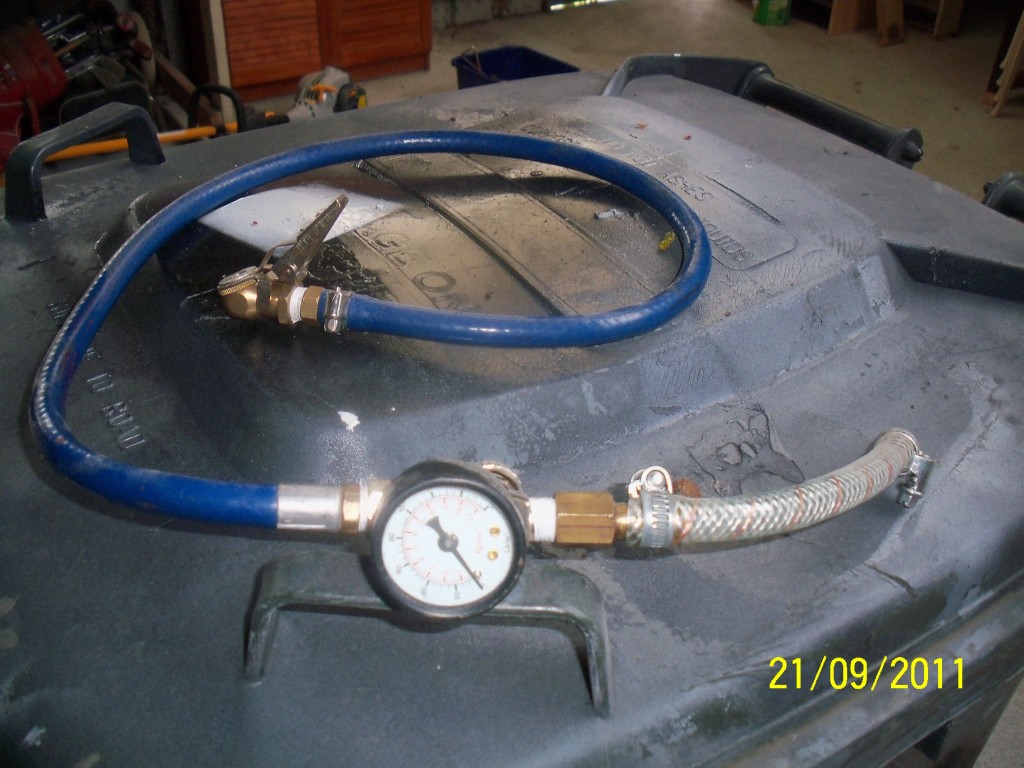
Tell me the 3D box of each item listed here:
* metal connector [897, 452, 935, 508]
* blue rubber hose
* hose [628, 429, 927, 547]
[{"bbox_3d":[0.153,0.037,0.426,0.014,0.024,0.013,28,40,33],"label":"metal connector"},{"bbox_3d":[-0.069,-0.058,0.532,0.262,0.042,0.370,26,39,31],"label":"blue rubber hose"},{"bbox_3d":[0.099,0.037,0.389,0.149,0.034,0.033,-19,38,-31],"label":"hose"}]

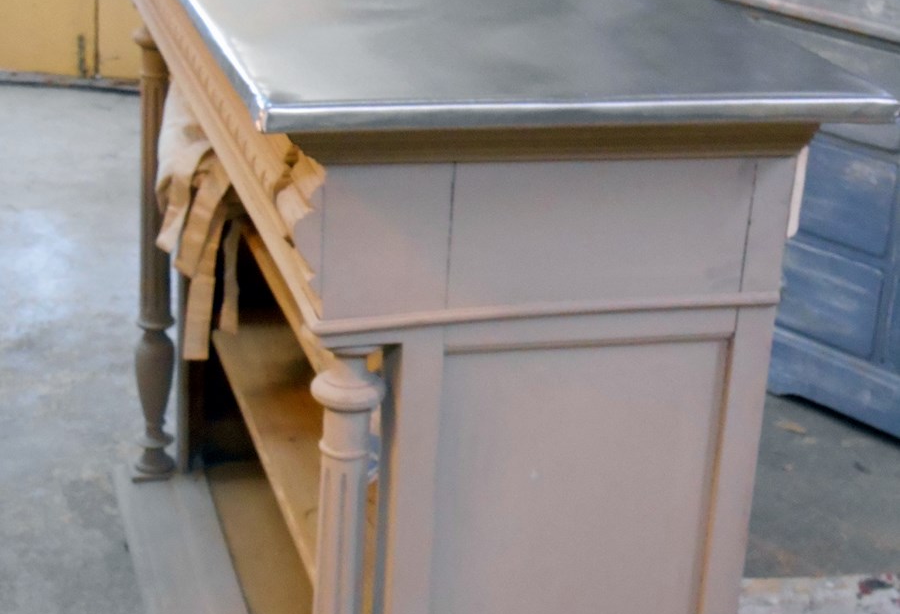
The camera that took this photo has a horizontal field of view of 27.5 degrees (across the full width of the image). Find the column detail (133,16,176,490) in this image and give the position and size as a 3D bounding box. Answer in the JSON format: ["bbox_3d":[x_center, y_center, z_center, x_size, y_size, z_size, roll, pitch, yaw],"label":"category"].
[{"bbox_3d":[-0.458,-0.084,2.850,0.067,0.760,0.067,-2,22,-16],"label":"column detail"}]

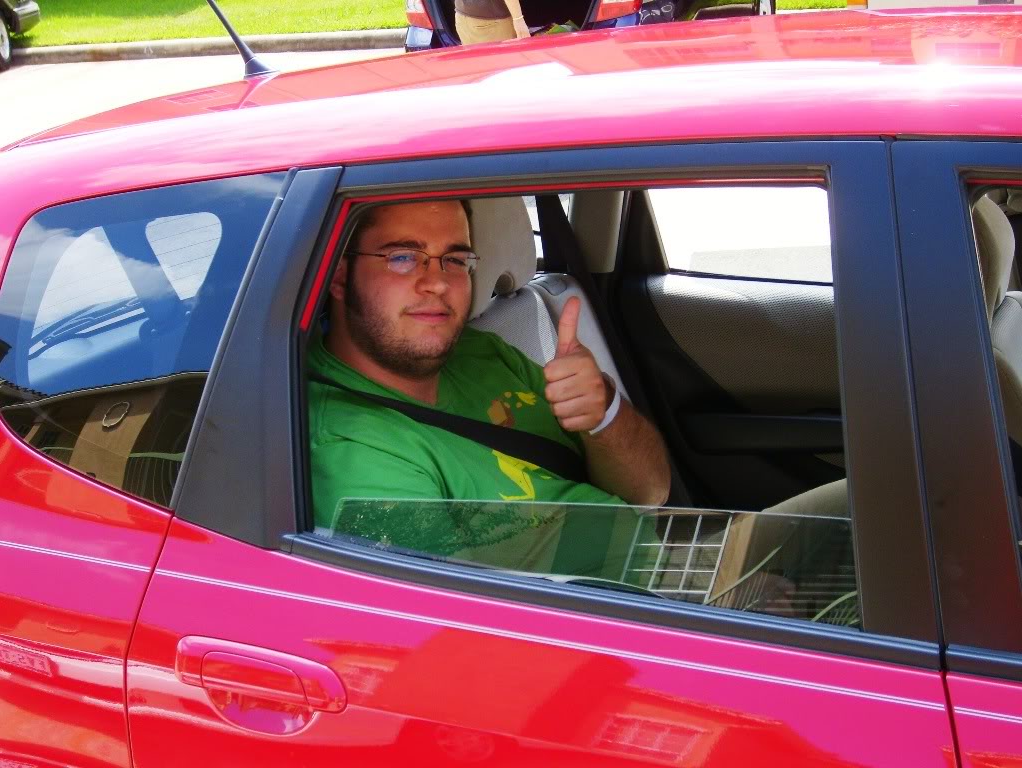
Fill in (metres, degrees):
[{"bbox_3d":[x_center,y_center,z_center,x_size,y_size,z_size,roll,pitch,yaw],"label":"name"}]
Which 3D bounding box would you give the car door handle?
[{"bbox_3d":[-0.259,0.303,1.600,0.195,0.056,0.035,6,15,22],"label":"car door handle"}]

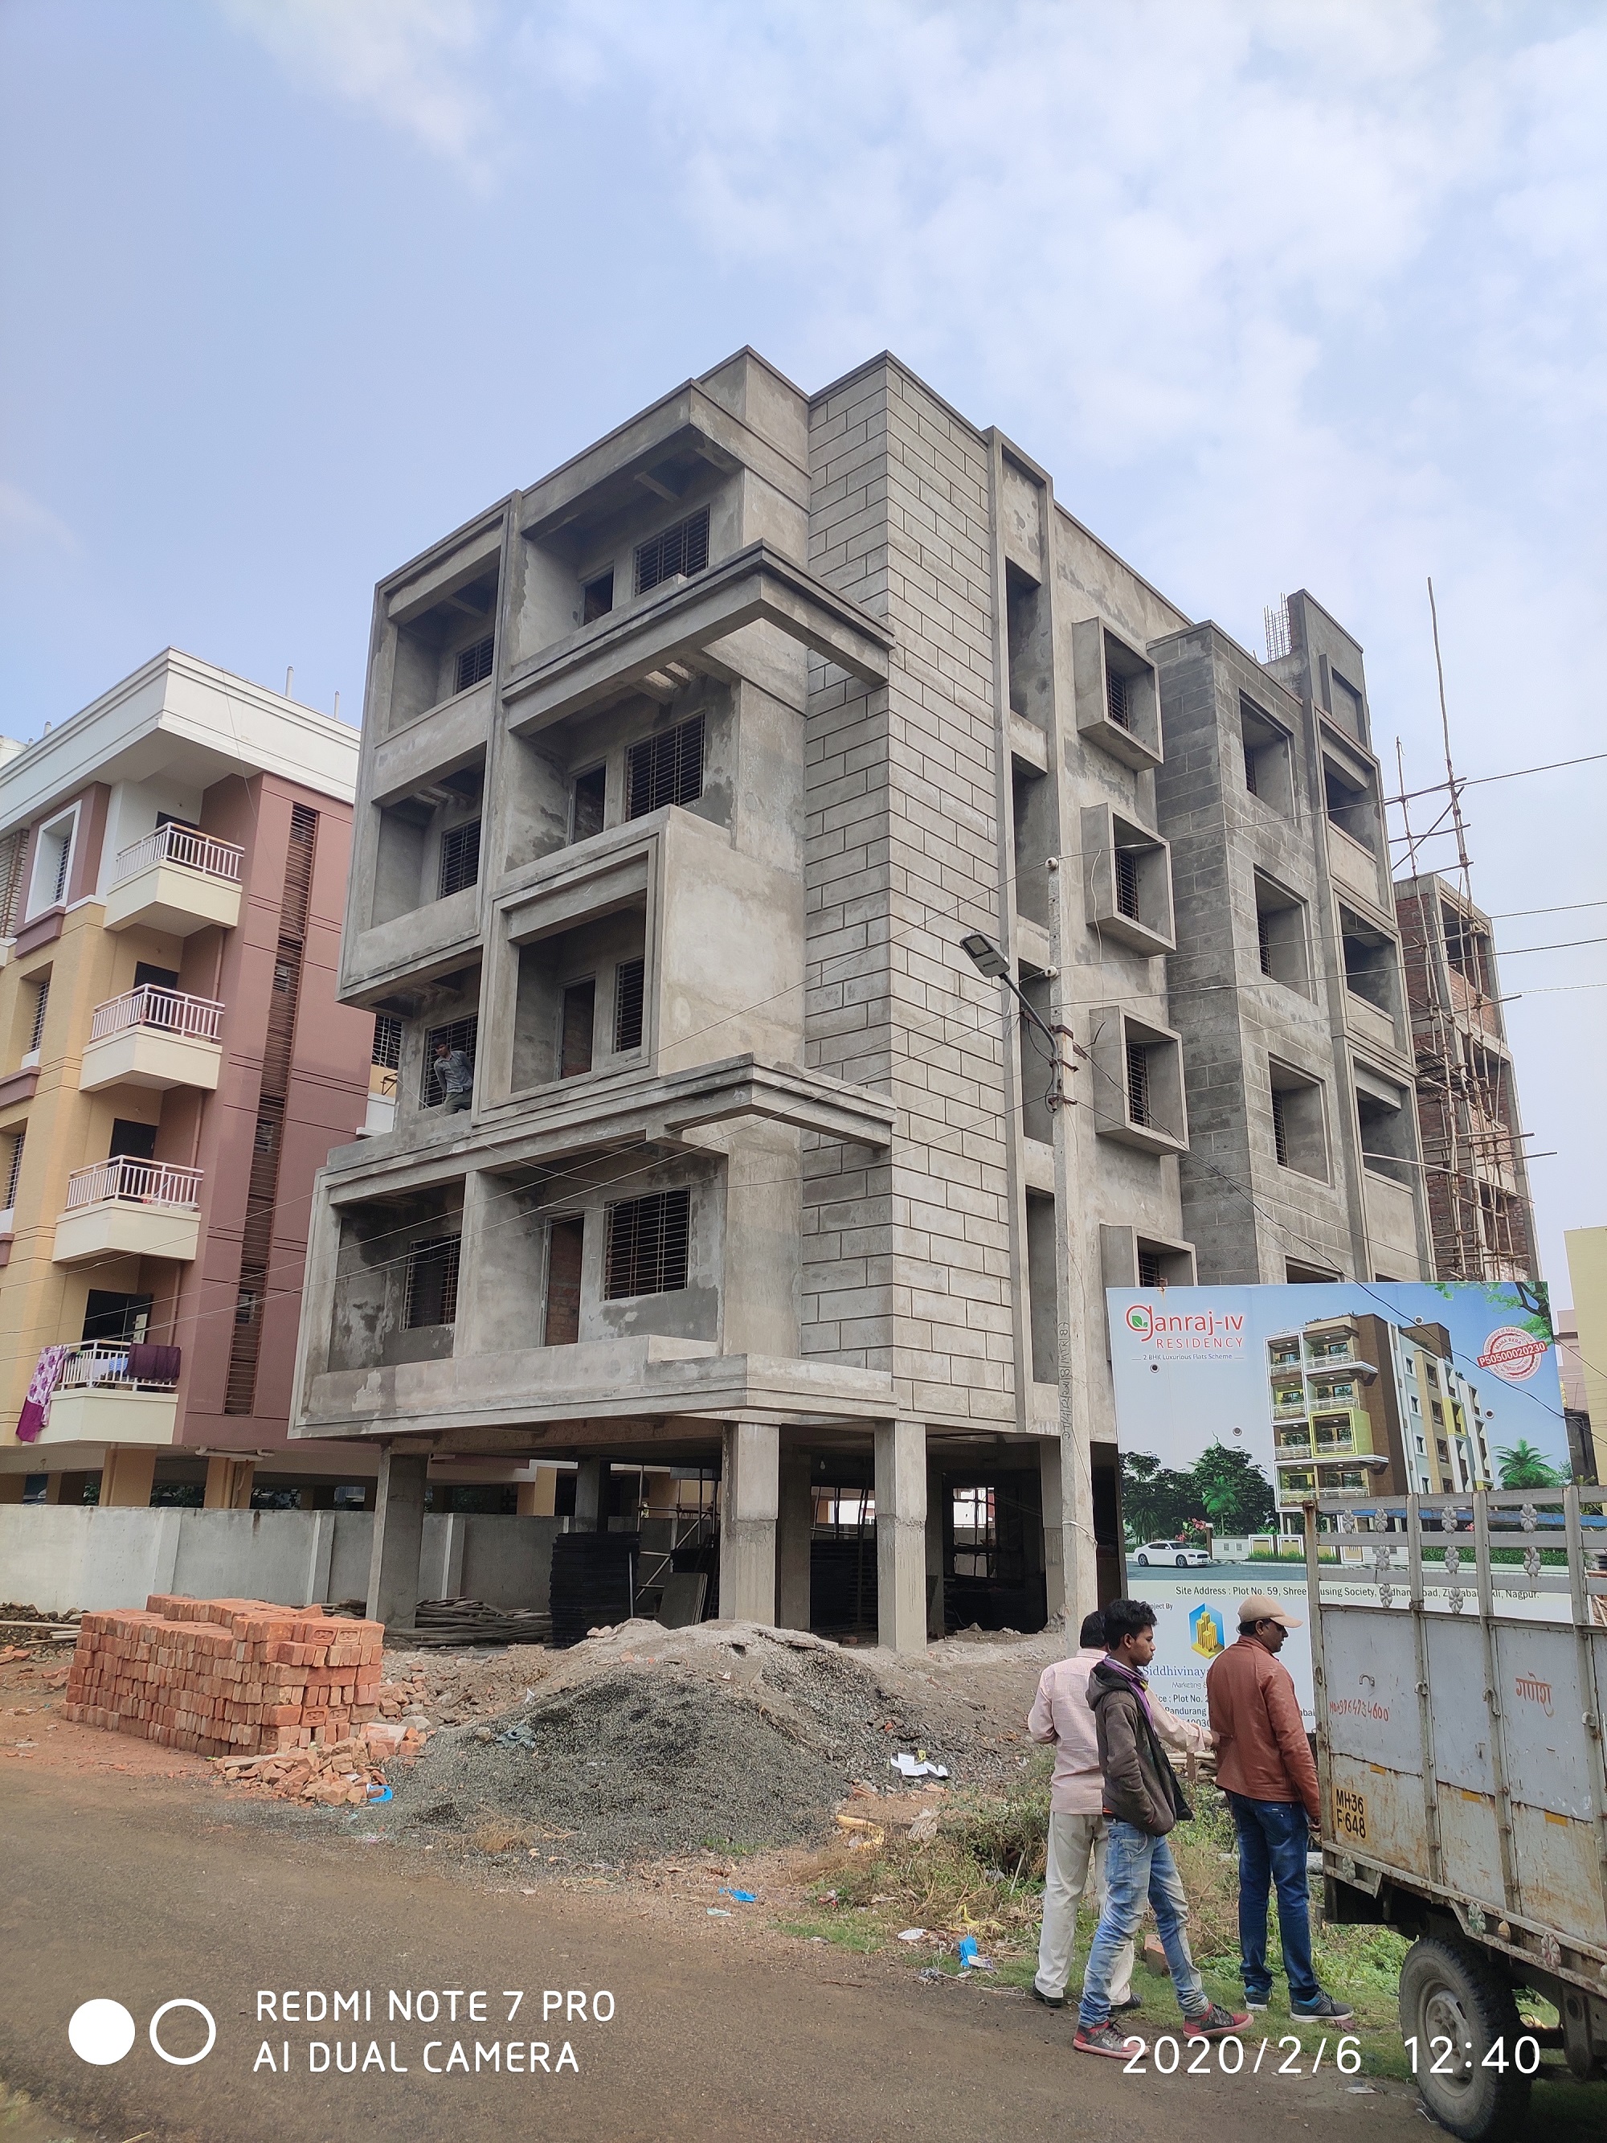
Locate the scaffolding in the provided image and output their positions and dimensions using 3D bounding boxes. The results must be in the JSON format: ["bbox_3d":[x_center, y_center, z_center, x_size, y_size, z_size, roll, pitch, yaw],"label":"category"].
[{"bbox_3d":[13.115,-0.332,29.746,1.900,19.500,3.600,-14,-22,40],"label":"scaffolding"}]

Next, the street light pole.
[{"bbox_3d":[1.524,1.085,10.904,0.300,5.700,1.350,-14,-22,40],"label":"street light pole"}]

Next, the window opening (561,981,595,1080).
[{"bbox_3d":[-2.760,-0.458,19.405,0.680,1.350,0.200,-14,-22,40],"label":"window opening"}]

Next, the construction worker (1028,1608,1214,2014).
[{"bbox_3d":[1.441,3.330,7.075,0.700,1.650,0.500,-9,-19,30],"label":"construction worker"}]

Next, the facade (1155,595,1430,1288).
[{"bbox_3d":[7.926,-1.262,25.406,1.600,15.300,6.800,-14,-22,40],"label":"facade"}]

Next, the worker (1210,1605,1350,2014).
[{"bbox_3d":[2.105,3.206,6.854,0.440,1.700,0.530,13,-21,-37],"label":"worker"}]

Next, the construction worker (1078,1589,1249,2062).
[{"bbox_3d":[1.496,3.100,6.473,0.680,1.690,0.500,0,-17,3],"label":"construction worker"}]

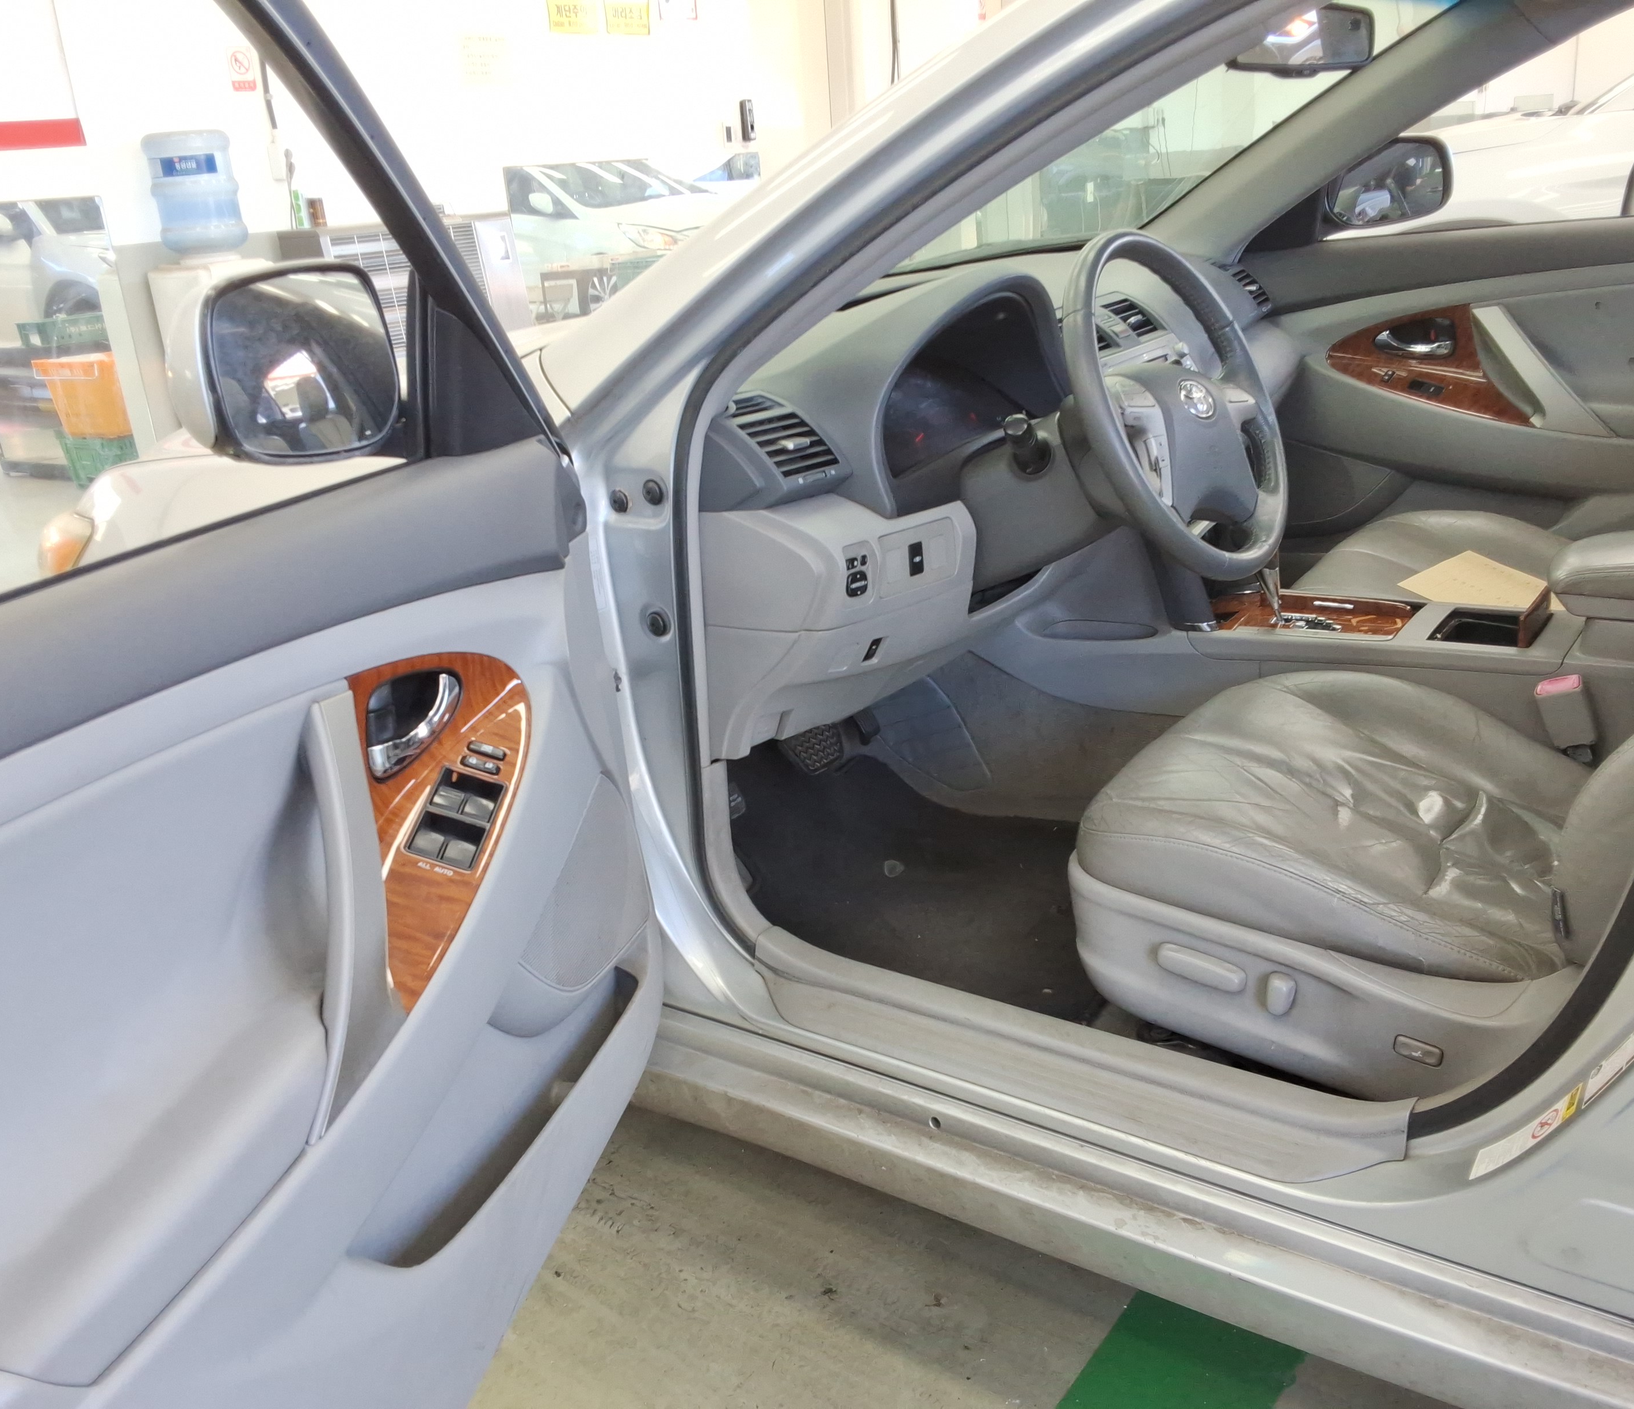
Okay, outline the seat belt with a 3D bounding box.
[{"bbox_3d":[0.840,0.017,1.704,0.046,0.098,0.032,-19,7,41],"label":"seat belt"}]

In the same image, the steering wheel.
[{"bbox_3d":[0.363,-0.306,1.609,0.100,0.380,0.385,-21,5,42],"label":"steering wheel"}]

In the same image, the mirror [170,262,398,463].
[{"bbox_3d":[-0.424,-0.279,1.242,0.105,0.150,0.200,10,25,39],"label":"mirror"}]

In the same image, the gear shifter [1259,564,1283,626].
[{"bbox_3d":[0.589,-0.163,1.979,0.065,0.130,0.045,8,24,35],"label":"gear shifter"}]

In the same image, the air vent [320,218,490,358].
[{"bbox_3d":[-1.467,-1.509,5.491,0.060,0.405,0.689,8,24,35],"label":"air vent"}]

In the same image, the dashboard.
[{"bbox_3d":[0.230,-0.400,2.164,0.550,0.470,1.430,8,24,35],"label":"dashboard"}]

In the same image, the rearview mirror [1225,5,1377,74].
[{"bbox_3d":[0.562,-0.773,1.753,0.240,0.068,0.040,-19,23,-32],"label":"rearview mirror"}]

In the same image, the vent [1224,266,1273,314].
[{"bbox_3d":[0.719,-0.687,2.526,0.055,0.087,0.110,8,24,35],"label":"vent"}]

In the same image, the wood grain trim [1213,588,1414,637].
[{"bbox_3d":[0.626,-0.109,1.978,0.270,0.038,0.170,8,24,35],"label":"wood grain trim"}]

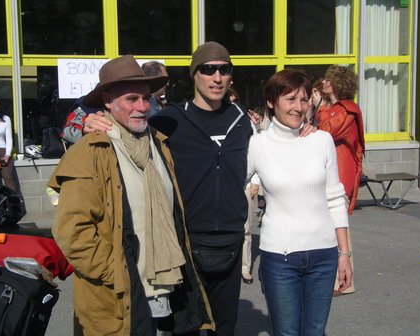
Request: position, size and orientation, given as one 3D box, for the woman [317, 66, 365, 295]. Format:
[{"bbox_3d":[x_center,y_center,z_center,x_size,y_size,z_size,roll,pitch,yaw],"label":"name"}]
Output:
[{"bbox_3d":[0.919,0.107,5.933,0.420,1.680,0.480,-2,7,-15],"label":"woman"}]

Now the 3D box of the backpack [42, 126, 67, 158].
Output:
[{"bbox_3d":[-1.894,-0.306,9.900,0.340,0.400,0.230,-3,7,-19],"label":"backpack"}]

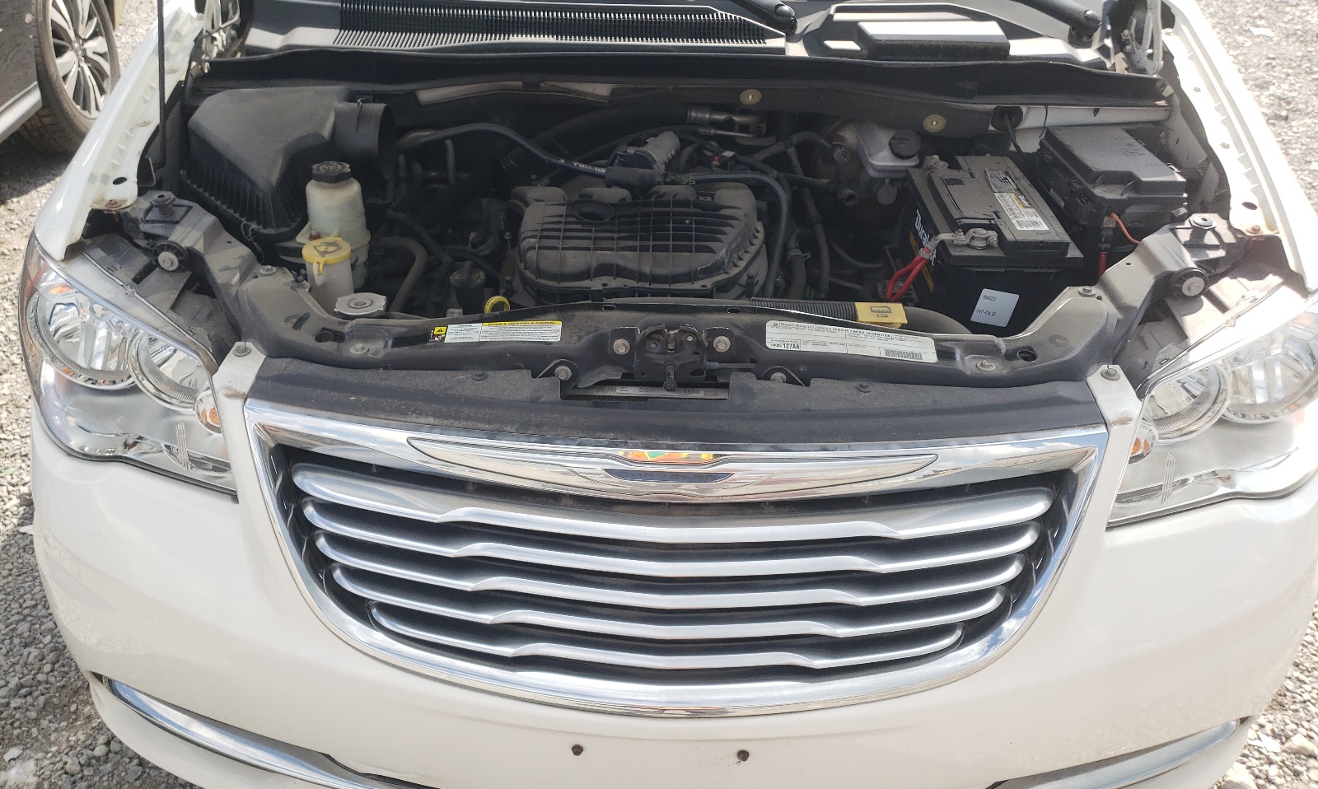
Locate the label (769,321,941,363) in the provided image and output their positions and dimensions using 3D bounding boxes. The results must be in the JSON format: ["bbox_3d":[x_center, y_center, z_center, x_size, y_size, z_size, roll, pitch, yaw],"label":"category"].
[{"bbox_3d":[0.208,-0.057,1.069,0.184,0.004,0.046,5,44,-1],"label":"label"}]

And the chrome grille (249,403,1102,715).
[{"bbox_3d":[0.009,0.164,1.036,0.885,0.285,0.175,2,34,2],"label":"chrome grille"}]

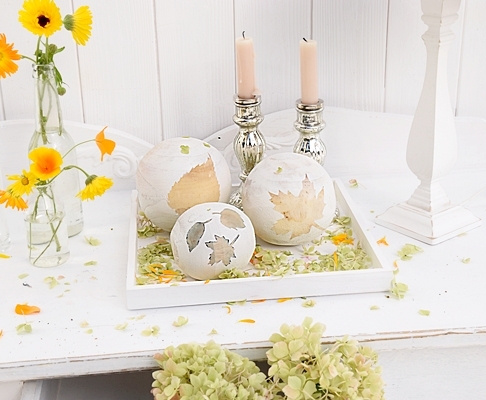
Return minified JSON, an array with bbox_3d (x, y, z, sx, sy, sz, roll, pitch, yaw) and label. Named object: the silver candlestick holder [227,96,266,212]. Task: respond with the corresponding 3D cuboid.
[{"bbox_3d":[0.009,-0.064,1.187,0.076,0.159,0.076,-1,23,0],"label":"silver candlestick holder"}]

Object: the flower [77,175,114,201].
[{"bbox_3d":[-0.179,-0.015,1.045,0.045,0.022,0.042,-28,15,-6],"label":"flower"}]

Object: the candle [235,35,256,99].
[{"bbox_3d":[0.004,-0.170,1.109,0.022,0.088,0.022,-1,24,1],"label":"candle"}]

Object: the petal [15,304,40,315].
[{"bbox_3d":[-0.242,0.124,0.972,0.029,0.007,0.013,-1,24,1],"label":"petal"}]

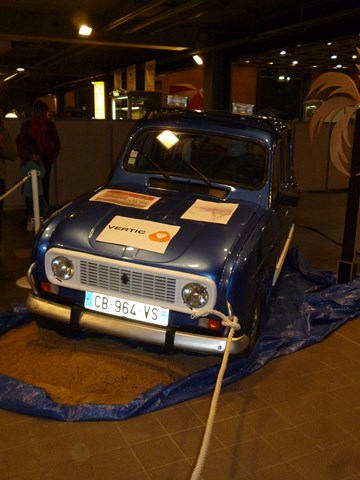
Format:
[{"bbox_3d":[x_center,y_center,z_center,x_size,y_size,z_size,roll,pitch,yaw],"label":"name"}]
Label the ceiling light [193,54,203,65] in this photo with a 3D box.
[{"bbox_3d":[0.414,-4.267,11.800,0.250,0.200,0.140,4,13,11],"label":"ceiling light"}]

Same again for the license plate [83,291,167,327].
[{"bbox_3d":[-0.311,0.391,2.864,0.520,0.110,0.012,10,21,16],"label":"license plate"}]

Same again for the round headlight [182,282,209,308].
[{"bbox_3d":[0.088,0.290,2.708,0.147,0.147,0.080,10,21,16],"label":"round headlight"}]

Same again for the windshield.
[{"bbox_3d":[0.114,-0.617,3.752,1.080,0.365,0.080,10,-8,16],"label":"windshield"}]

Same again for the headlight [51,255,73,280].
[{"bbox_3d":[-0.679,0.158,2.926,0.147,0.147,0.080,10,21,16],"label":"headlight"}]

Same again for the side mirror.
[{"bbox_3d":[0.811,-0.302,3.720,0.165,0.105,0.070,10,21,16],"label":"side mirror"}]

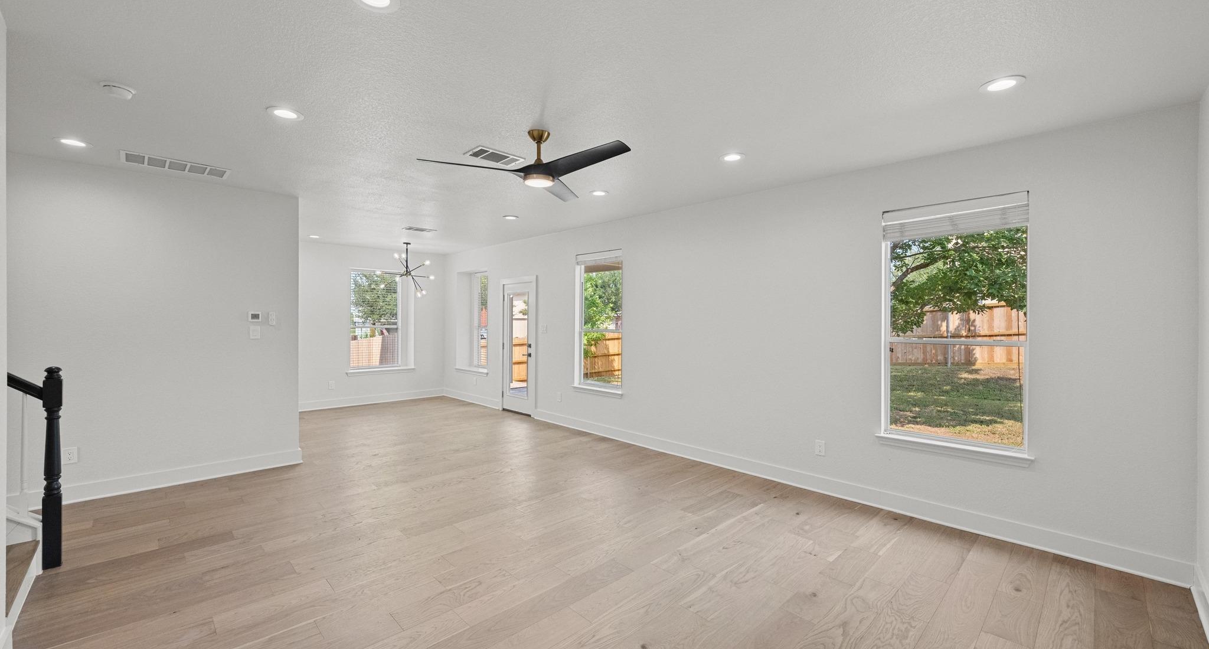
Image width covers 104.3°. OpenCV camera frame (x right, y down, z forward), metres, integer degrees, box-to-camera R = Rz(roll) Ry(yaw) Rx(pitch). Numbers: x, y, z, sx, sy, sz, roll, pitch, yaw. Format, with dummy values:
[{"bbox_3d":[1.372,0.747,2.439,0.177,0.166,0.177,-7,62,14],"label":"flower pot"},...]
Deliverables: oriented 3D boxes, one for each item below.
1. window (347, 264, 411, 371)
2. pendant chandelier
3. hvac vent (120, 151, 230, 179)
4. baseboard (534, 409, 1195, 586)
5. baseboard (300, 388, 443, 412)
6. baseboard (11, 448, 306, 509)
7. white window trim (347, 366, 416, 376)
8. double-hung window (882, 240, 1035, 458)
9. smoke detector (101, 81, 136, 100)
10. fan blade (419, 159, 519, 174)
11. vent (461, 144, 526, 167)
[{"bbox_3d":[-4.015,-0.080,8.399,0.970,1.750,0.140,0,1,-45],"label":"window"},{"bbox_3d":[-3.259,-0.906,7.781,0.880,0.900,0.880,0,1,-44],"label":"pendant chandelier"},{"bbox_3d":[-3.561,-1.312,3.921,0.667,0.018,0.370,0,1,-44],"label":"hvac vent"},{"bbox_3d":[1.125,1.380,4.820,0.022,0.133,6.151,0,1,-44],"label":"baseboard"},{"bbox_3d":[-4.007,1.324,8.337,2.443,0.133,0.020,0,1,-44],"label":"baseboard"},{"bbox_3d":[-3.799,1.356,4.164,1.905,0.133,0.020,0,1,-44],"label":"baseboard"},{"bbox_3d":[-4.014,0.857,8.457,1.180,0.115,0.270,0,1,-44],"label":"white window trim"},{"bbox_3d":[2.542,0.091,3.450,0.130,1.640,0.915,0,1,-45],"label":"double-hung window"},{"bbox_3d":[-2.688,-1.285,2.602,0.142,0.042,0.142,0,1,-44],"label":"smoke detector"},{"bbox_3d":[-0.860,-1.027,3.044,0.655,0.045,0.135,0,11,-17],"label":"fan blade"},{"bbox_3d":[-0.851,-1.294,3.663,0.399,0.018,0.268,0,1,-44],"label":"vent"}]

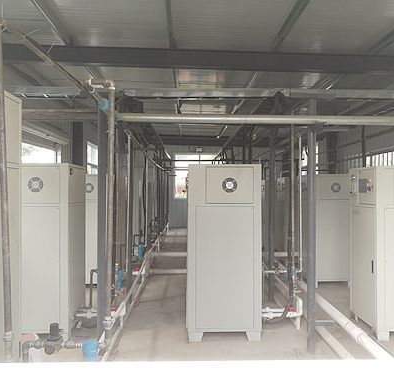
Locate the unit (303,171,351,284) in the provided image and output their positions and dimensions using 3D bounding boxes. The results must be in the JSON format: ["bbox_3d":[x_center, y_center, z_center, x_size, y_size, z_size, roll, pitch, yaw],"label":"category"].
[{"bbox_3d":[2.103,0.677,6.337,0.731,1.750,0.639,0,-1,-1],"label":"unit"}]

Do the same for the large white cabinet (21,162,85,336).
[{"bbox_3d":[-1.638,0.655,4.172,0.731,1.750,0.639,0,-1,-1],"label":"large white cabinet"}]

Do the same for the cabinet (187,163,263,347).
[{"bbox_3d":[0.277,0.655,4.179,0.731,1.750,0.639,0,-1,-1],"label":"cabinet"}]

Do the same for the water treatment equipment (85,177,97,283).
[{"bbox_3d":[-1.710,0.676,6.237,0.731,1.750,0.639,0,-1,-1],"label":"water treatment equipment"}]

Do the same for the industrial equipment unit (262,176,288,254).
[{"bbox_3d":[1.975,0.712,9.447,0.700,1.780,0.620,0,-1,-1],"label":"industrial equipment unit"}]

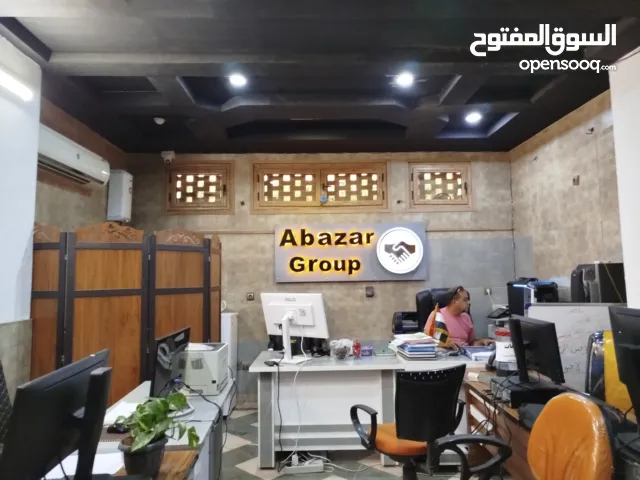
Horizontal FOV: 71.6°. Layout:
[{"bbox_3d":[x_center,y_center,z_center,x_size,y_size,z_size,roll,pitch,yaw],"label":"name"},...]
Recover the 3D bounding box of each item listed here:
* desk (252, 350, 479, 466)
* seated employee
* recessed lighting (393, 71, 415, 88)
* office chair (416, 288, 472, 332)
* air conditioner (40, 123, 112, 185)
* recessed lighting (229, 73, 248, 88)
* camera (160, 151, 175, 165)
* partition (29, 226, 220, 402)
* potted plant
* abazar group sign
[{"bbox_3d":[0.385,1.346,3.659,1.830,0.760,0.710,-1,-5,-1],"label":"desk"},{"bbox_3d":[1.337,1.104,4.132,0.600,1.300,0.750,2,-5,-26],"label":"seated employee"},{"bbox_3d":[0.628,-1.208,3.328,0.140,0.040,0.140,-1,-5,-1],"label":"recessed lighting"},{"bbox_3d":[1.331,1.147,4.399,0.660,1.260,0.700,2,-5,-25],"label":"office chair"},{"bbox_3d":[-2.048,-0.656,3.564,0.220,0.310,1.100,-1,-5,-1],"label":"air conditioner"},{"bbox_3d":[-0.607,-1.196,3.309,0.140,0.040,0.140,-1,-5,-1],"label":"recessed lighting"},{"bbox_3d":[-1.697,-0.920,4.949,0.140,0.160,0.160,0,-5,-10],"label":"camera"},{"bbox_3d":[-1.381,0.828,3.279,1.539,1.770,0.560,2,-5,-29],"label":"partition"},{"bbox_3d":[-0.591,0.707,1.614,0.260,0.270,0.250,-1,-5,-1],"label":"potted plant"},{"bbox_3d":[0.352,0.134,4.960,1.680,0.655,0.060,-1,-5,-1],"label":"abazar group sign"}]

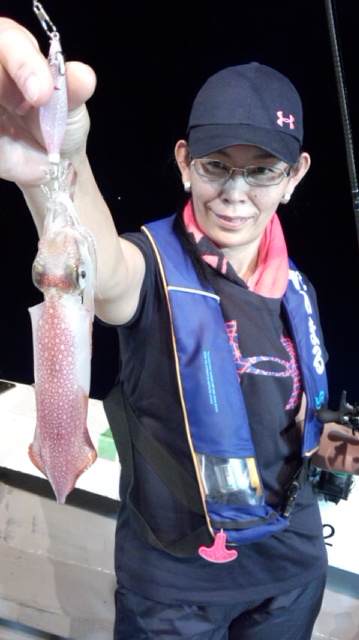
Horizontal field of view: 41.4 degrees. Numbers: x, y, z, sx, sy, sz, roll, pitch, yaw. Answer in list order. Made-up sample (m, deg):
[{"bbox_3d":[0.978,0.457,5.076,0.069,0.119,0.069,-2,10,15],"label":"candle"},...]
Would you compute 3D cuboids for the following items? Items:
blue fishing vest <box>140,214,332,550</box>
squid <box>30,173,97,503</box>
[{"bbox_3d":[0.080,0.077,0.735,0.275,0.470,0.210,-6,15,-28],"label":"blue fishing vest"},{"bbox_3d":[-0.063,0.007,0.255,0.036,0.175,0.029,-1,7,-6],"label":"squid"}]

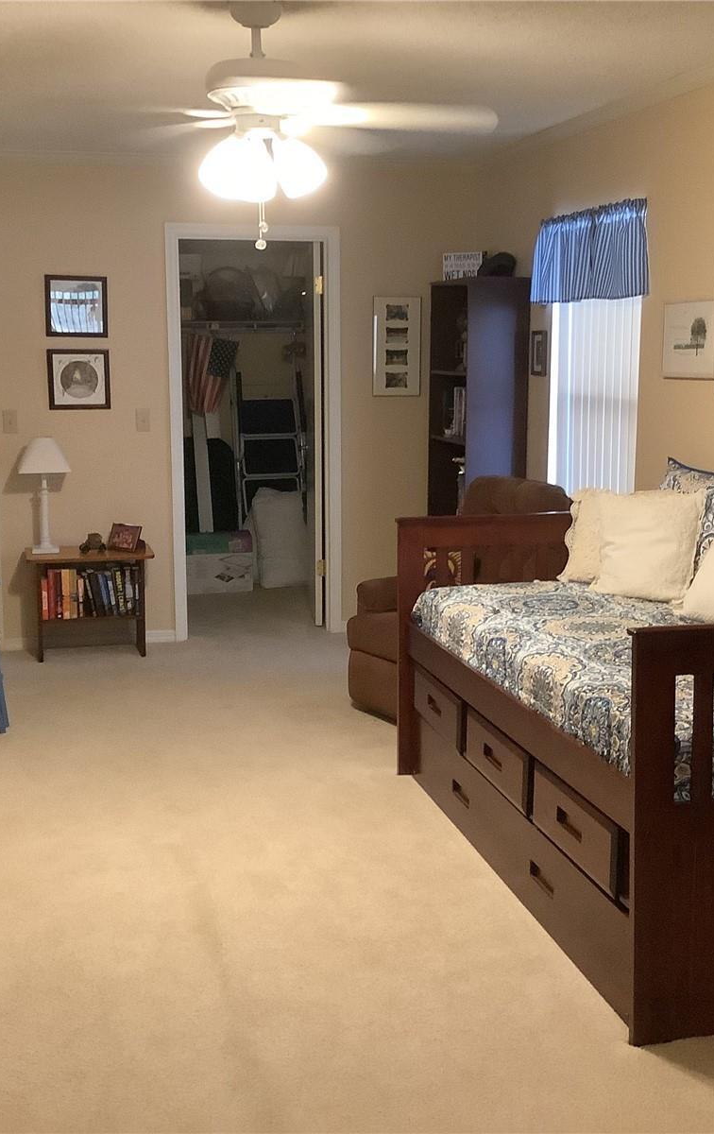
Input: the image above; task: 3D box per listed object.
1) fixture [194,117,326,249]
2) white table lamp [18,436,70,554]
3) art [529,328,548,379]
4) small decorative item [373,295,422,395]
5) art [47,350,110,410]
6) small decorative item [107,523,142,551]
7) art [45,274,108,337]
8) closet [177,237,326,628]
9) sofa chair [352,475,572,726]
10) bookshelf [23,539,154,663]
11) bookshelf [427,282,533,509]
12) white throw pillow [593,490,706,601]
[{"bbox_3d":[-0.266,-1.039,3.647,0.340,0.350,0.340,-2,10,-14],"label":"fixture"},{"bbox_3d":[-1.524,-0.354,6.627,0.250,0.560,0.250,-2,10,-14],"label":"white table lamp"},{"bbox_3d":[0.820,-0.966,6.164,0.022,0.210,0.205,-2,10,-14],"label":"art"},{"bbox_3d":[0.210,-1.147,7.069,0.252,0.510,0.025,-2,10,-14],"label":"small decorative item"},{"bbox_3d":[-1.373,-0.925,6.702,0.296,0.287,0.025,-2,10,-14],"label":"art"},{"bbox_3d":[-1.145,-0.147,6.691,0.190,0.130,0.075,6,11,31],"label":"small decorative item"},{"bbox_3d":[-1.370,-1.274,6.619,0.295,0.295,0.025,-3,10,-14],"label":"art"},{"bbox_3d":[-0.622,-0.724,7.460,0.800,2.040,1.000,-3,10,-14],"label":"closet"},{"bbox_3d":[0.510,0.124,5.666,0.860,0.980,0.840,-7,12,-36],"label":"sofa chair"},{"bbox_3d":[-1.319,0.177,6.712,0.600,0.525,0.350,-2,10,-14],"label":"bookshelf"},{"bbox_3d":[0.598,-0.507,6.820,0.310,1.830,0.610,-3,10,-14],"label":"bookshelf"},{"bbox_3d":[0.991,-0.097,4.684,0.410,0.390,0.140,3,-10,18],"label":"white throw pillow"}]

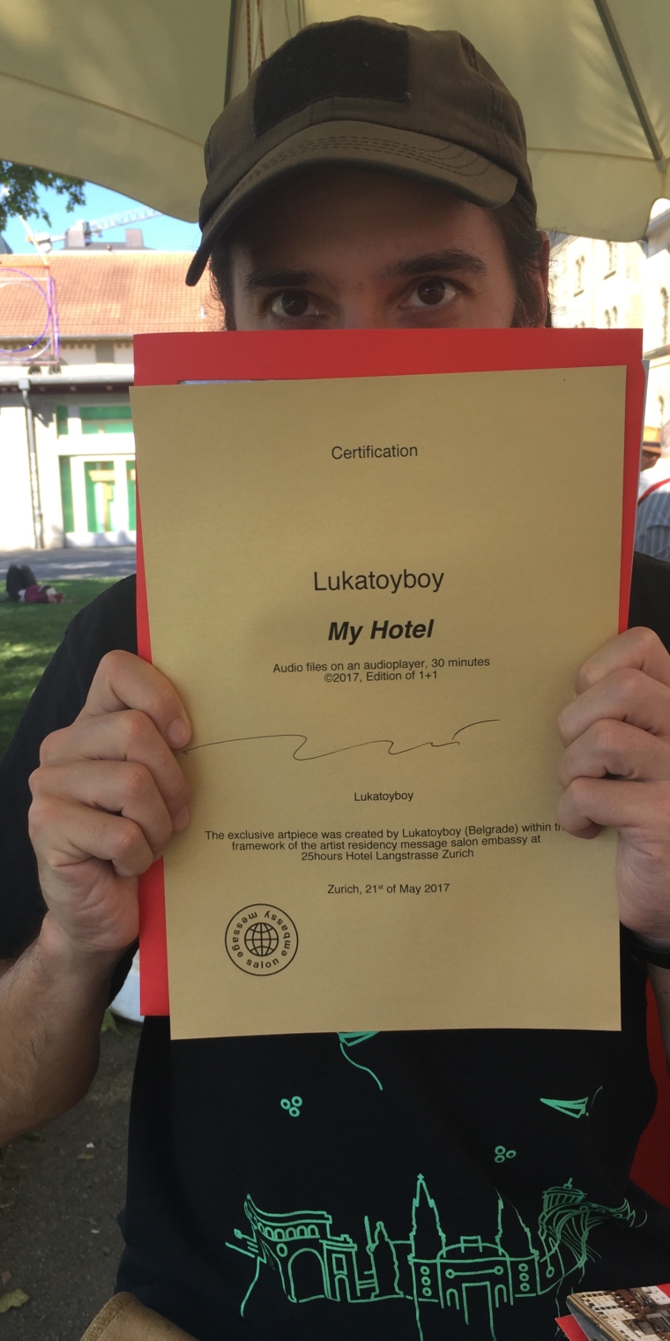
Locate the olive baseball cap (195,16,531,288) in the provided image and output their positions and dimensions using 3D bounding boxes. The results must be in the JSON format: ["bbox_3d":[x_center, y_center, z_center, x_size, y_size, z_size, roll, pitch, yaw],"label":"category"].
[{"bbox_3d":[0.009,-0.266,0.580,0.180,0.130,0.265,-6,11,12],"label":"olive baseball cap"}]

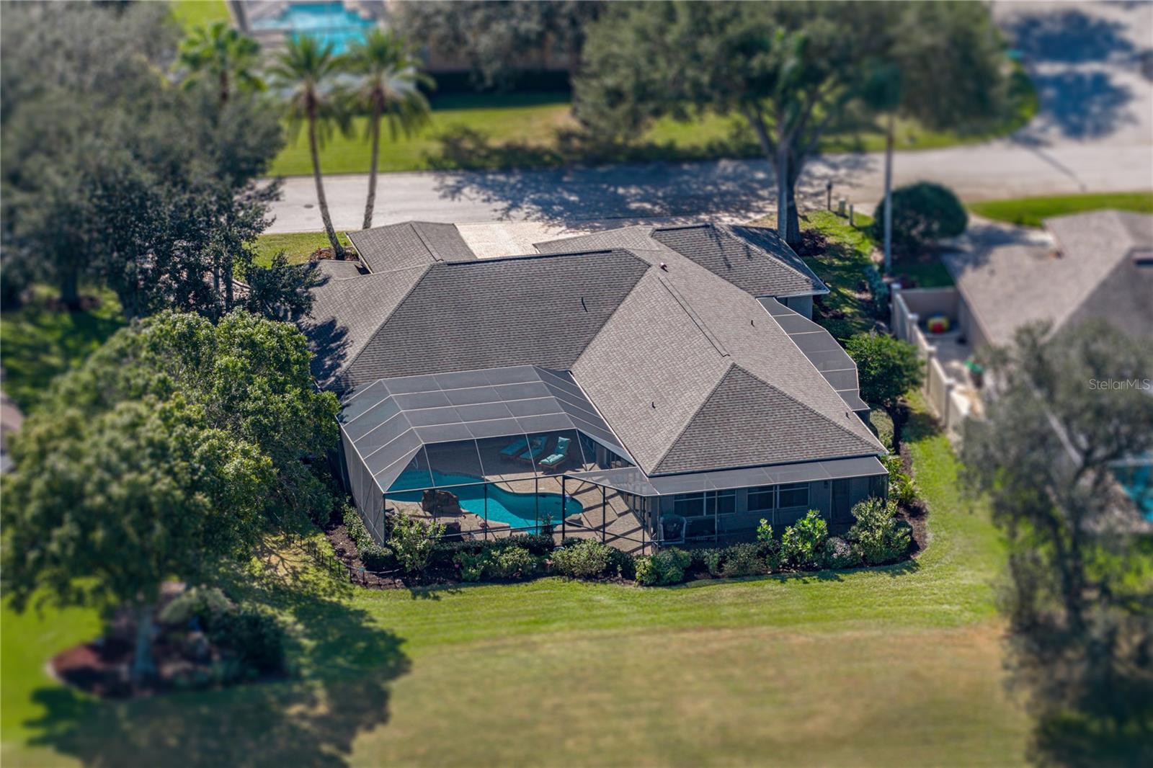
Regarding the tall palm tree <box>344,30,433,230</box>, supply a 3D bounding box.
[{"bbox_3d":[-8.605,-10.882,244.668,4.090,10.800,4.000,0,22,-2],"label":"tall palm tree"}]

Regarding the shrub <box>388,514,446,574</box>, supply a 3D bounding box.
[{"bbox_3d":[-6.309,6.277,213.169,2.290,2.150,1.900,0,22,-2],"label":"shrub"}]

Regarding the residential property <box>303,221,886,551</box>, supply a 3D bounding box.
[{"bbox_3d":[0.543,-1.436,227.672,23.960,5.870,31.800,-6,22,-14],"label":"residential property"}]

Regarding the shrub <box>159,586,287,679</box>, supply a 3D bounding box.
[{"bbox_3d":[-13.494,9.338,204.706,4.880,2.630,3.800,-1,22,-4],"label":"shrub"}]

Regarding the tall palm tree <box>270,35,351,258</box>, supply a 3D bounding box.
[{"bbox_3d":[-12.154,-10.659,244.190,3.710,10.700,3.700,-1,22,-3],"label":"tall palm tree"}]

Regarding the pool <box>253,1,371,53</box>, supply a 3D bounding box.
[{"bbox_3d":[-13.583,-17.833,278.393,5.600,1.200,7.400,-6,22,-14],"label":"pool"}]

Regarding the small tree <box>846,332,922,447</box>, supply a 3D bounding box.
[{"bbox_3d":[12.901,0.331,224.397,3.250,5.130,3.200,2,22,3],"label":"small tree"}]

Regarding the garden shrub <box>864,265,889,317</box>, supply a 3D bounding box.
[{"bbox_3d":[13.432,-4.257,239.918,1.130,2.220,1.200,2,22,3],"label":"garden shrub"}]

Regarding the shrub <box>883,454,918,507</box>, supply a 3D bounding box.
[{"bbox_3d":[13.282,3.902,219.774,1.440,1.910,1.600,2,22,3],"label":"shrub"}]

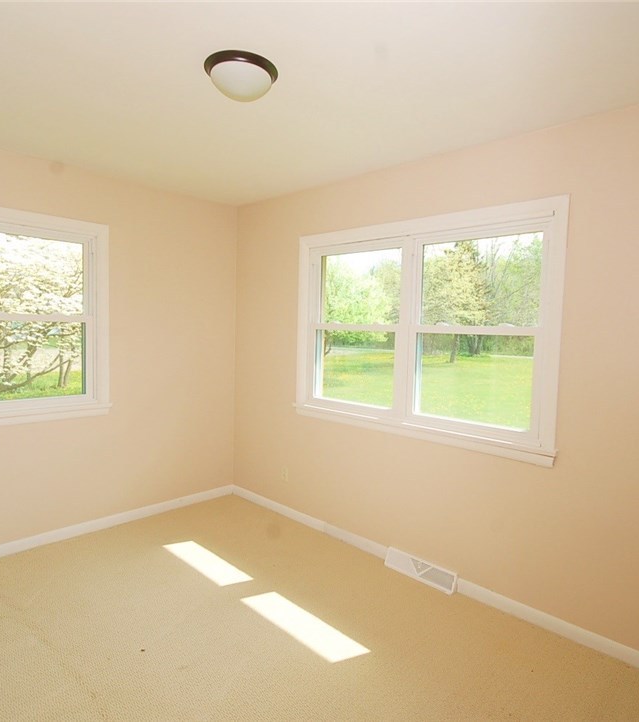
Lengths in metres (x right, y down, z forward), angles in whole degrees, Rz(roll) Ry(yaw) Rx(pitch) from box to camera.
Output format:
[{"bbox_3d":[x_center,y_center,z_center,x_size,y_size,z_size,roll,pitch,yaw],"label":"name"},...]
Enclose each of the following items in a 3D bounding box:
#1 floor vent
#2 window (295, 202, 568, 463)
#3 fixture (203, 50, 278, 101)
[{"bbox_3d":[0.599,1.233,2.690,0.454,0.116,0.070,5,6,42],"label":"floor vent"},{"bbox_3d":[0.510,-0.192,2.749,1.773,1.292,0.085,5,6,42],"label":"window"},{"bbox_3d":[-0.301,-1.064,1.741,0.280,0.108,0.280,2,4,0],"label":"fixture"}]

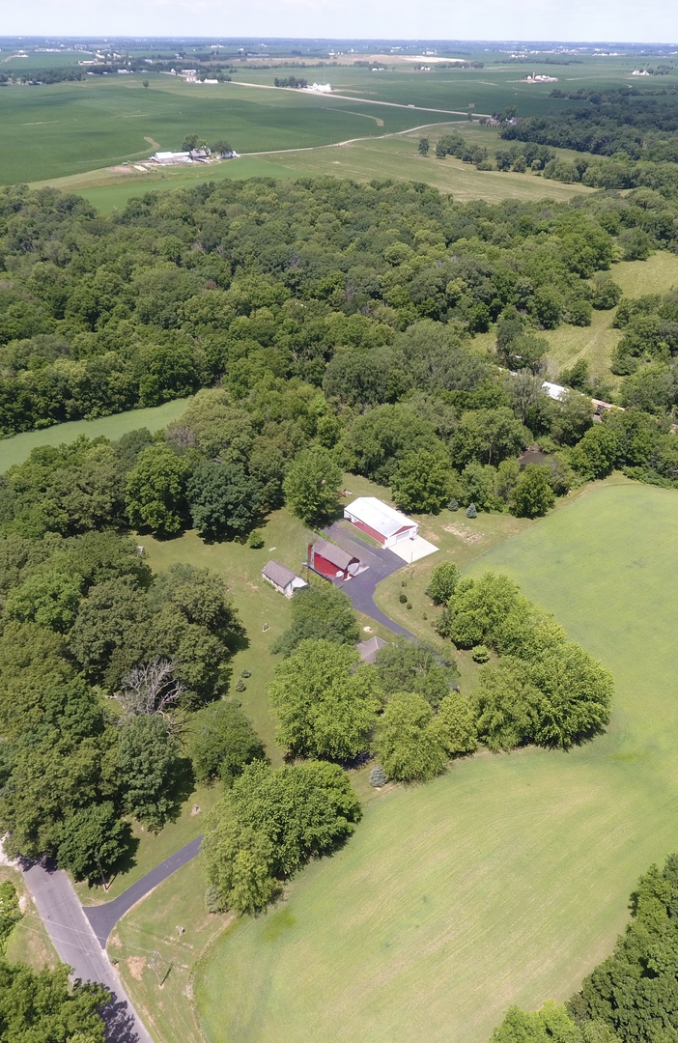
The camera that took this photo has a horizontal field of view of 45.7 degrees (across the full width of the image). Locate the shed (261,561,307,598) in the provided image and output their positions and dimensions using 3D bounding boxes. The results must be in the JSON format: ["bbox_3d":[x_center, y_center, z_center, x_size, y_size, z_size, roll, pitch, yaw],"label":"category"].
[{"bbox_3d":[-14.060,14.290,208.310,6.800,4.100,10.500,-22,38,-32],"label":"shed"}]

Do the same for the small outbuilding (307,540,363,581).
[{"bbox_3d":[-0.750,10.180,213.540,11.800,5.900,6.200,28,40,37],"label":"small outbuilding"}]

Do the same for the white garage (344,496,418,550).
[{"bbox_3d":[12.150,-0.660,232.460,11.500,5.260,19.850,-21,37,-31],"label":"white garage"}]

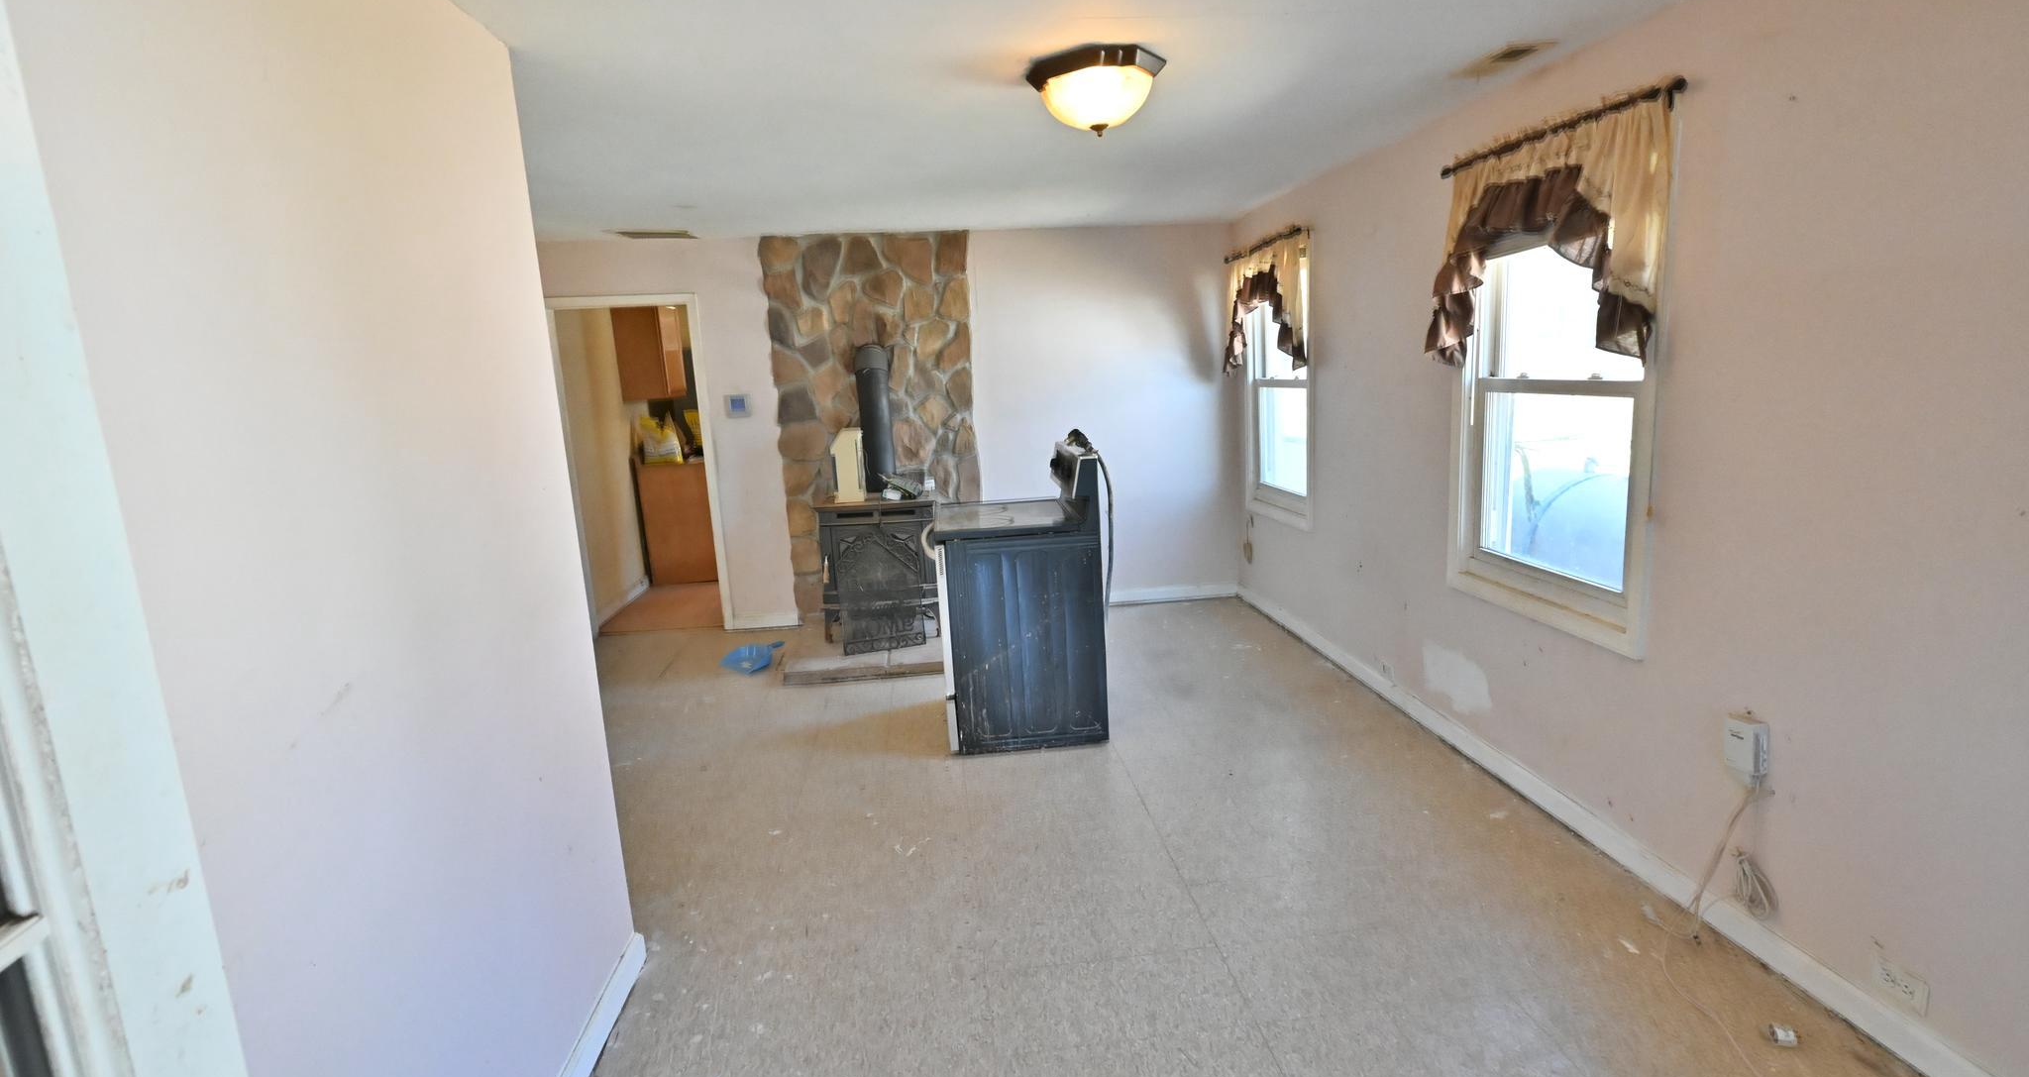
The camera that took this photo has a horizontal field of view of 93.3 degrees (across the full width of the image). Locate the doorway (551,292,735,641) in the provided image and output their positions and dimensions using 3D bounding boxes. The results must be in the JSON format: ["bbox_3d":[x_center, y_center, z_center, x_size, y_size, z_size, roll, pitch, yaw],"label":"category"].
[{"bbox_3d":[-2.298,-0.422,5.970,0.864,2.101,0.119,-4,10,-5],"label":"doorway"}]

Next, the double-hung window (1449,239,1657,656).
[{"bbox_3d":[1.686,-0.473,3.033,0.099,1.490,1.008,-4,10,-5],"label":"double-hung window"}]

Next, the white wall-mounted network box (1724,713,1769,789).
[{"bbox_3d":[1.812,0.522,2.377,0.040,0.145,0.085,-4,10,-5],"label":"white wall-mounted network box"}]

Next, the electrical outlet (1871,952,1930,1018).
[{"bbox_3d":[1.843,0.936,1.999,0.011,0.071,0.115,-4,10,-5],"label":"electrical outlet"}]

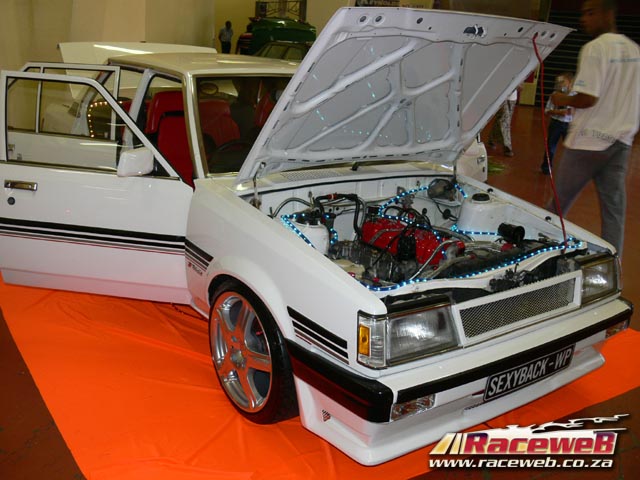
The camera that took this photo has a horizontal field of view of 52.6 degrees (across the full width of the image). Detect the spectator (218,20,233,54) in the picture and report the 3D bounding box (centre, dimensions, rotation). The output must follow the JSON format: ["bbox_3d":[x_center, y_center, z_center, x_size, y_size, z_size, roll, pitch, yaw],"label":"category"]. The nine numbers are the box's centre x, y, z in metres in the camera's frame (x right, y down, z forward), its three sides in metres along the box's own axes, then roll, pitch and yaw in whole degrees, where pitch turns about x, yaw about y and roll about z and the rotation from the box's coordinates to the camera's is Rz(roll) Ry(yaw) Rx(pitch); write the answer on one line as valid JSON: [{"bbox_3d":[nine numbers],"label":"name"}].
[{"bbox_3d":[-2.963,-5.870,20.051,0.500,1.740,0.320,1,17,-11],"label":"spectator"}]

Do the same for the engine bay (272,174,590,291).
[{"bbox_3d":[0.455,0.051,2.798,1.320,0.450,0.900,-9,21,-36],"label":"engine bay"}]

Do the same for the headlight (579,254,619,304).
[{"bbox_3d":[1.176,0.166,2.753,0.330,0.165,0.110,-9,21,-36],"label":"headlight"}]

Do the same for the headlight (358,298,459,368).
[{"bbox_3d":[0.296,0.299,2.106,0.380,0.170,0.120,-9,21,-36],"label":"headlight"}]

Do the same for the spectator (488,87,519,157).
[{"bbox_3d":[2.962,-2.199,9.953,0.500,1.700,0.550,-8,21,-35],"label":"spectator"}]

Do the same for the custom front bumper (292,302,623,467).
[{"bbox_3d":[0.656,0.461,2.612,1.580,0.360,0.500,-9,21,-36],"label":"custom front bumper"}]

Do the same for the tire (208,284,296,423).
[{"bbox_3d":[-0.212,0.413,2.532,0.200,0.590,0.590,-9,21,-36],"label":"tire"}]

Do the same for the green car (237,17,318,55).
[{"bbox_3d":[-1.072,-5.774,19.174,1.720,1.500,4.200,4,17,0],"label":"green car"}]

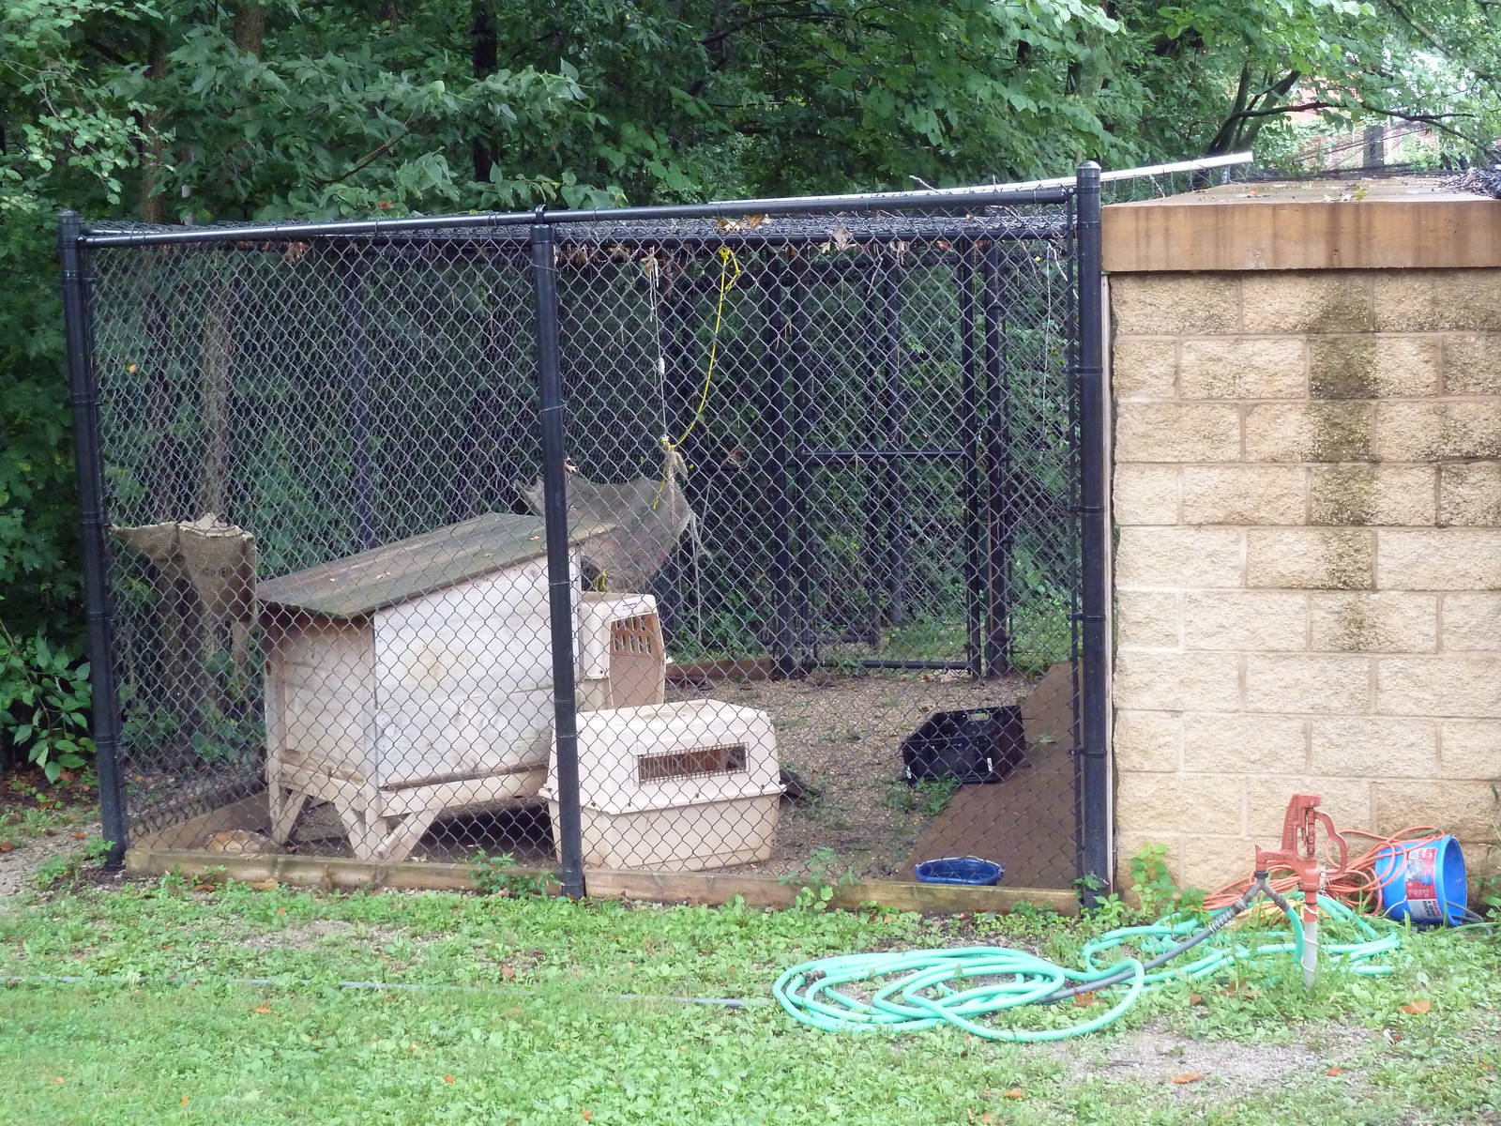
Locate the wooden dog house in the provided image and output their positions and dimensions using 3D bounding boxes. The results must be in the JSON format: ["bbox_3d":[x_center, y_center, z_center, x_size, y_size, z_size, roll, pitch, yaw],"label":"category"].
[{"bbox_3d":[-1.255,0.458,9.945,1.250,1.200,0.850,-6,8,-42],"label":"wooden dog house"}]

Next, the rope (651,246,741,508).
[{"bbox_3d":[-0.230,-0.794,10.900,0.385,1.120,0.140,-2,8,-1],"label":"rope"}]

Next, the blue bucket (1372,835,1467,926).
[{"bbox_3d":[2.100,0.996,8.030,0.250,0.285,0.285,-3,6,36],"label":"blue bucket"}]

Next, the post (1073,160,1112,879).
[{"bbox_3d":[1.114,-0.073,8.320,0.077,2.420,0.077,0,9,14],"label":"post"}]

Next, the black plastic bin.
[{"bbox_3d":[0.915,0.785,10.850,0.385,0.210,0.560,-5,6,18],"label":"black plastic bin"}]

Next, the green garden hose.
[{"bbox_3d":[1.088,1.086,7.466,2.270,0.240,1.100,-6,10,-27],"label":"green garden hose"}]

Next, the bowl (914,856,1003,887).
[{"bbox_3d":[0.725,1.128,8.900,0.300,0.110,0.300,-2,8,0],"label":"bowl"}]

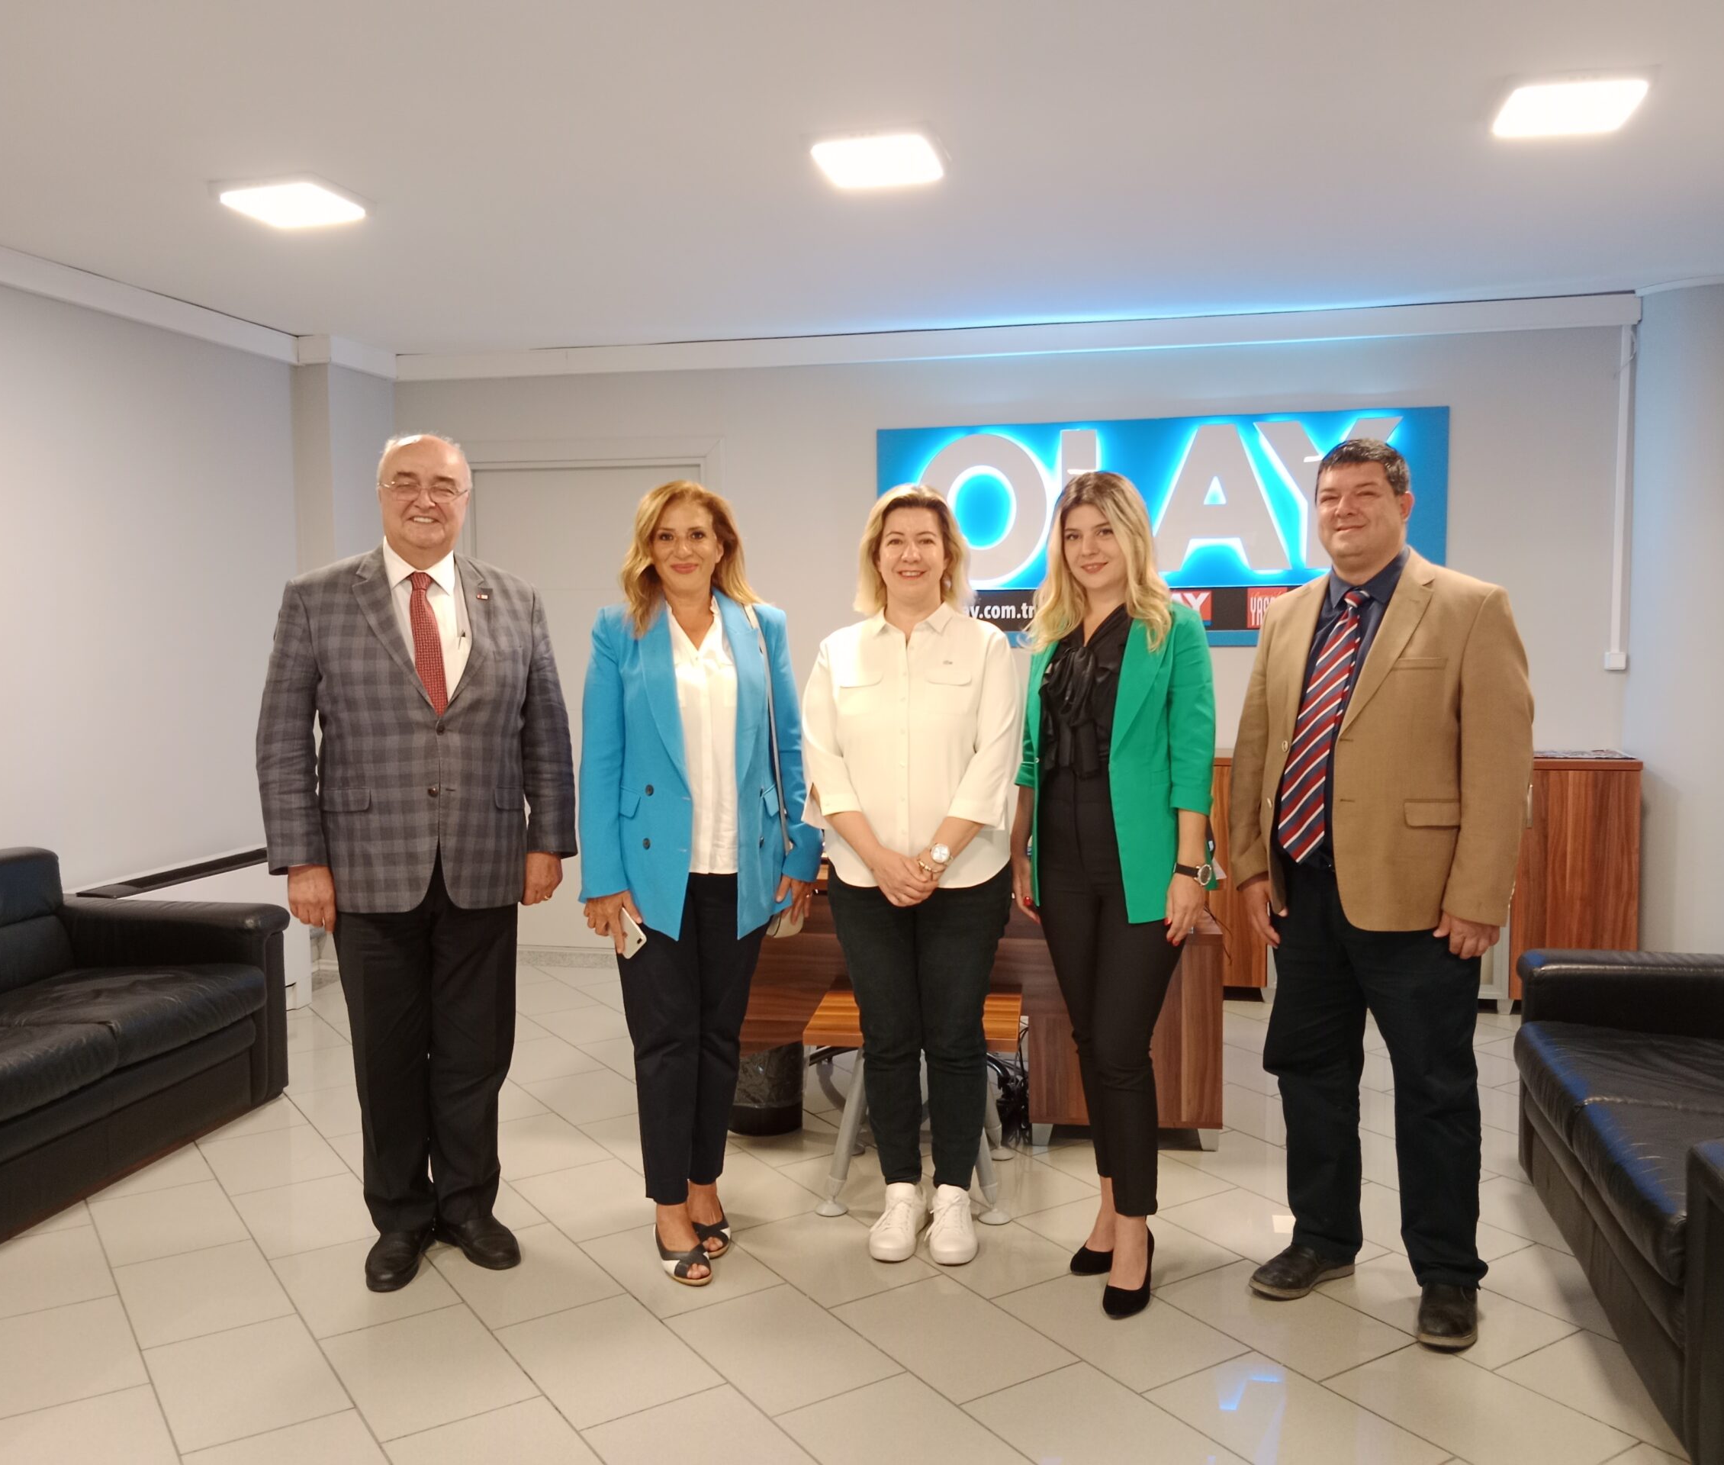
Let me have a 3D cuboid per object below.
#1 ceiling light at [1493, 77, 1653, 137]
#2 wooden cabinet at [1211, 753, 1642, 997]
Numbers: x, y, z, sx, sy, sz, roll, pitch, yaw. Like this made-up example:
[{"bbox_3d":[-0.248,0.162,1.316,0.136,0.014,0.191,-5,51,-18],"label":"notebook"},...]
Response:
[{"bbox_3d":[1.581,-1.414,3.279,0.350,0.040,0.350,1,4,14],"label":"ceiling light"},{"bbox_3d":[1.930,0.534,5.486,1.675,0.912,0.420,1,4,13],"label":"wooden cabinet"}]

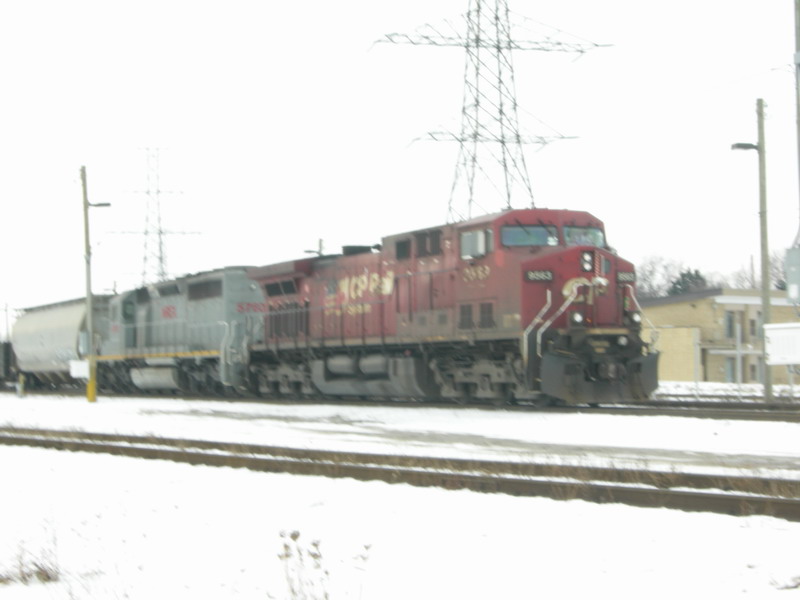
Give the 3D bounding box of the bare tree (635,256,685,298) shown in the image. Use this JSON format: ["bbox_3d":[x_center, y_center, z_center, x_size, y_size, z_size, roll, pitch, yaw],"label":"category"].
[{"bbox_3d":[23.759,1.430,159.791,6.200,10.900,6.200,-1,-2,0],"label":"bare tree"}]

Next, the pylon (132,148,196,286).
[{"bbox_3d":[-38.913,-5.654,274.296,15.300,36.700,8.000,0,-2,-16],"label":"pylon"}]

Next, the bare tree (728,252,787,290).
[{"bbox_3d":[33.084,1.161,159.787,5.800,11.100,5.800,-1,-2,0],"label":"bare tree"}]

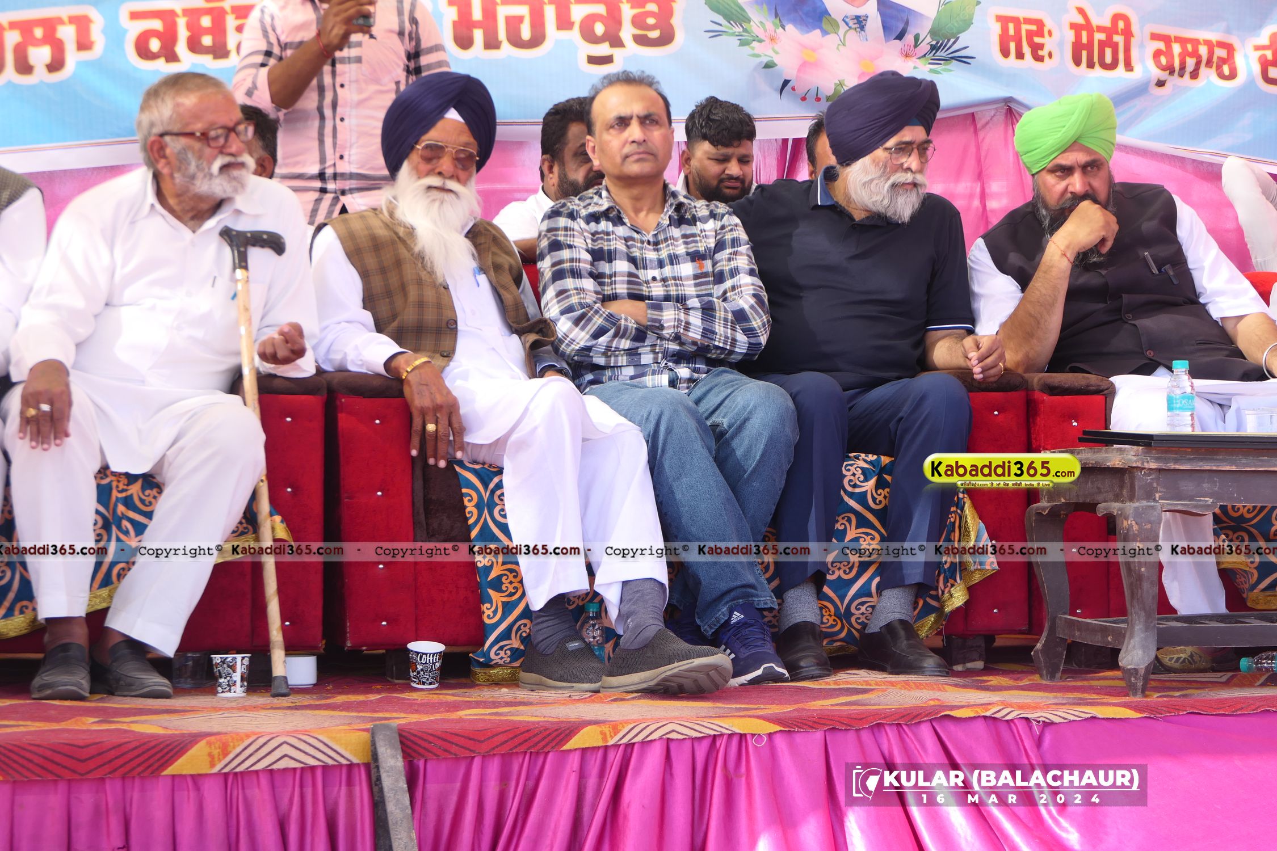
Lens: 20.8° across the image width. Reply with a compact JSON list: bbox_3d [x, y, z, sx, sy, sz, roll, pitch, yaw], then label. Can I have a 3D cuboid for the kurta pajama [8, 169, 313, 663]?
[{"bbox_3d":[-0.970,-0.050,7.060,0.620,0.970,0.760,0,0,-14],"label":"kurta pajama"}]

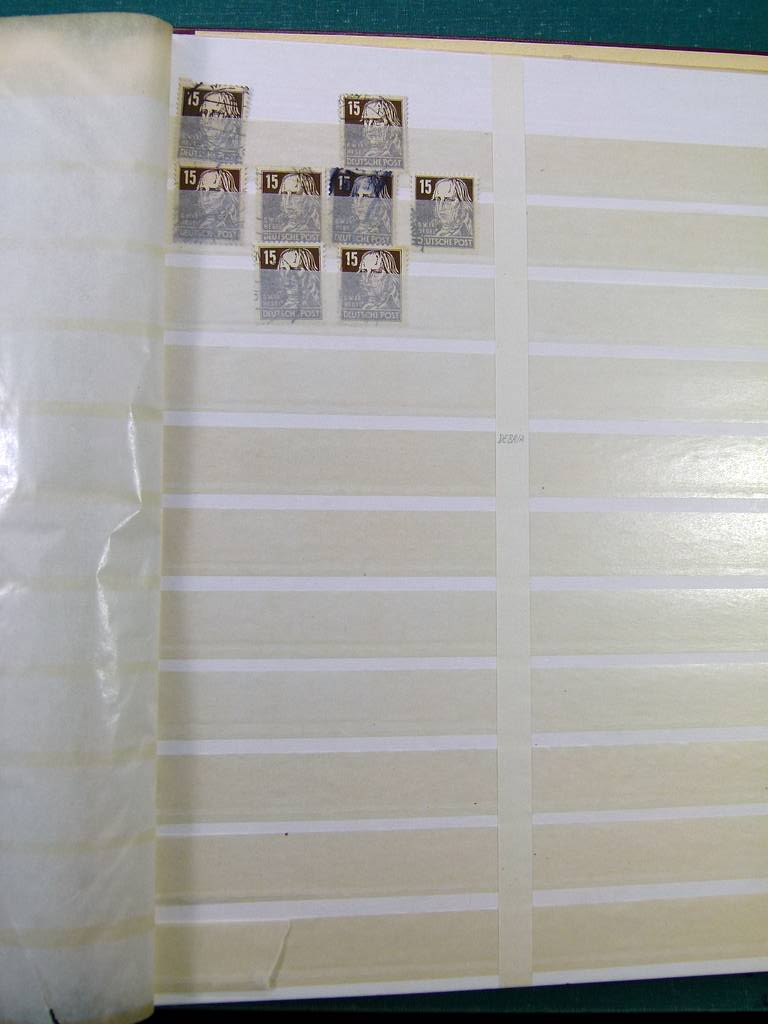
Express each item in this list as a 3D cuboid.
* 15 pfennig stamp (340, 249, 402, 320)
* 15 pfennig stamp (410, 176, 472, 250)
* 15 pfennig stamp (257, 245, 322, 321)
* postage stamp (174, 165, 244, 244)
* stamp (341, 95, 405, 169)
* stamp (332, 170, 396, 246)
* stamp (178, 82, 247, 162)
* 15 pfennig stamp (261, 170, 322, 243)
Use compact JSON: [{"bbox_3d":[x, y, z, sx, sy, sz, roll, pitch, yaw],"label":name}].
[{"bbox_3d":[-0.003,-0.071,0.307,0.021,0.001,0.025,0,87,-7],"label":"15 pfennig stamp"},{"bbox_3d":[0.020,-0.095,0.311,0.021,0.001,0.025,0,87,-7],"label":"15 pfennig stamp"},{"bbox_3d":[-0.029,-0.071,0.304,0.021,0.001,0.025,0,87,-7],"label":"15 pfennig stamp"},{"bbox_3d":[-0.054,-0.095,0.302,0.021,0.001,0.025,0,87,-7],"label":"postage stamp"},{"bbox_3d":[-0.003,-0.120,0.310,0.021,0.001,0.025,-1,87,-7],"label":"stamp"},{"bbox_3d":[-0.006,-0.096,0.308,0.021,0.001,0.025,0,87,-7],"label":"stamp"},{"bbox_3d":[-0.053,-0.121,0.304,0.021,0.001,0.025,2,86,-7],"label":"stamp"},{"bbox_3d":[-0.029,-0.095,0.305,0.021,0.001,0.025,0,87,-7],"label":"15 pfennig stamp"}]

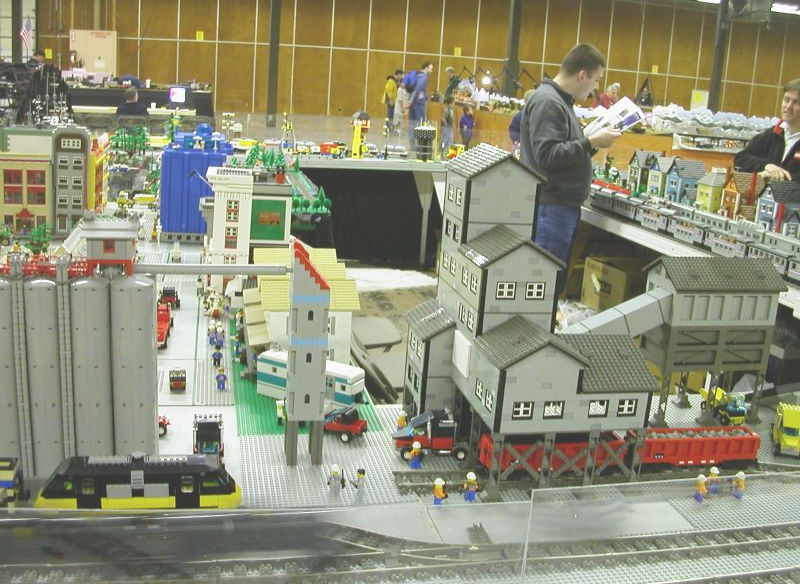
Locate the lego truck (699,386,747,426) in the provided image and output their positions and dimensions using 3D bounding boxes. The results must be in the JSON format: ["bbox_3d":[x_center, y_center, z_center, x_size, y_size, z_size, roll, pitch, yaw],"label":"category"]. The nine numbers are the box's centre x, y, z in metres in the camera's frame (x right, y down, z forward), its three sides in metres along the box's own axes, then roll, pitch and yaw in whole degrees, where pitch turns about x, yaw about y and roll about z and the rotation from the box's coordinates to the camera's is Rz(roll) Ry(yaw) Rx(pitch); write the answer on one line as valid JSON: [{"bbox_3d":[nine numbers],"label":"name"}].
[{"bbox_3d":[0.622,0.215,1.647,0.052,0.055,0.105,-1,15,-18],"label":"lego truck"}]

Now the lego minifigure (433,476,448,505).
[{"bbox_3d":[0.059,0.288,1.221,0.016,0.043,0.024,1,14,-13],"label":"lego minifigure"}]

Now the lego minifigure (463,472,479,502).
[{"bbox_3d":[0.104,0.285,1.249,0.024,0.043,0.016,-2,15,-21],"label":"lego minifigure"}]

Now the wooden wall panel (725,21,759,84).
[{"bbox_3d":[12.199,-8.543,30.500,1.220,2.380,0.040,1,14,-13],"label":"wooden wall panel"}]

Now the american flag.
[{"bbox_3d":[-5.248,-3.628,12.000,0.190,0.480,0.100,1,14,-11],"label":"american flag"}]

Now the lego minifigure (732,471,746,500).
[{"bbox_3d":[0.512,0.292,1.290,0.018,0.044,0.024,3,14,-4],"label":"lego minifigure"}]

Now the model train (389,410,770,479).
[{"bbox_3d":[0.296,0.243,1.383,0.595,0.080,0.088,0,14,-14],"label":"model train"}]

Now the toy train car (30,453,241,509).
[{"bbox_3d":[-0.341,0.250,1.128,0.261,0.084,0.052,1,14,-11],"label":"toy train car"}]

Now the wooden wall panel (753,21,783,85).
[{"bbox_3d":[13.371,-8.581,30.907,1.220,2.440,0.050,1,14,-13],"label":"wooden wall panel"}]

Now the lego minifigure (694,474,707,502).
[{"bbox_3d":[0.448,0.293,1.275,0.018,0.044,0.024,6,14,7],"label":"lego minifigure"}]

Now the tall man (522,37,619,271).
[{"bbox_3d":[0.811,-0.379,4.300,0.460,1.690,0.550,4,14,-1],"label":"tall man"}]

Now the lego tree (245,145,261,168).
[{"bbox_3d":[-0.394,-0.373,2.309,0.036,0.066,0.036,1,14,-13],"label":"lego tree"}]

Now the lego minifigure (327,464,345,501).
[{"bbox_3d":[-0.093,0.274,1.235,0.025,0.046,0.017,5,14,5],"label":"lego minifigure"}]

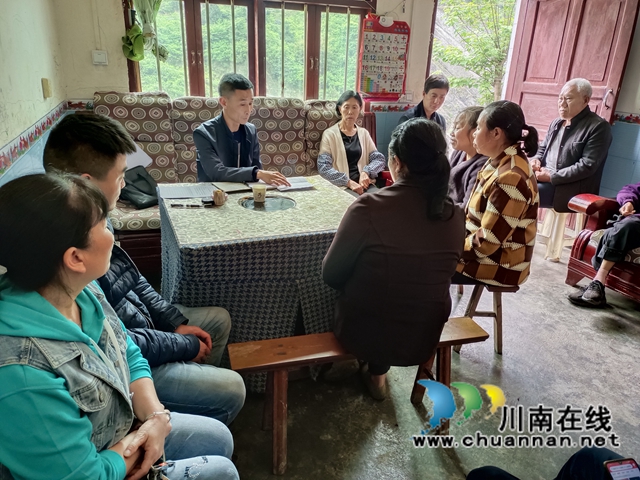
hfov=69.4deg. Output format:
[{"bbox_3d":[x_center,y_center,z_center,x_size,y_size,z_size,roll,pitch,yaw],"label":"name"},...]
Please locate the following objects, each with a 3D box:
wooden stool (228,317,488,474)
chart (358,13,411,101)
[{"bbox_3d":[0.148,0.571,1.765,0.959,0.439,0.263,-6,22,-21],"label":"wooden stool"},{"bbox_3d":[0.564,-1.596,4.093,0.493,0.641,0.025,-6,22,-22],"label":"chart"}]

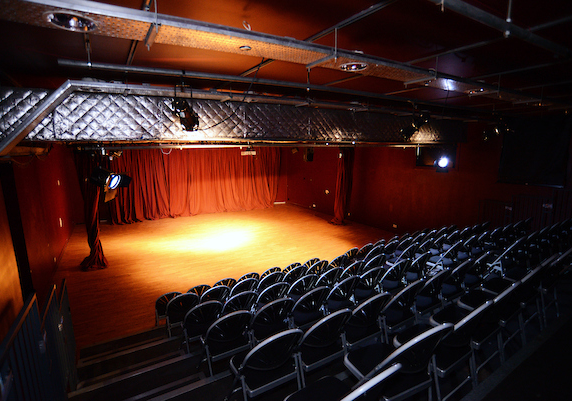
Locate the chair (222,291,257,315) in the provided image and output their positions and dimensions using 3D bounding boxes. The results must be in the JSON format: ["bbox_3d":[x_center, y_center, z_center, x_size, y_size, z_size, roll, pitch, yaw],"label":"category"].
[{"bbox_3d":[-0.613,1.521,3.946,0.480,0.800,0.470,-7,11,-32],"label":"chair"}]

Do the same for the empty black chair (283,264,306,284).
[{"bbox_3d":[0.104,1.526,5.560,0.470,0.800,0.500,-6,11,-32],"label":"empty black chair"}]

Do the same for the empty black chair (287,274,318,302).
[{"bbox_3d":[0.195,1.342,4.322,0.460,0.815,0.510,-6,12,-31],"label":"empty black chair"}]

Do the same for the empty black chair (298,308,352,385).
[{"bbox_3d":[0.267,1.188,2.537,0.460,0.815,0.510,-6,12,-31],"label":"empty black chair"}]

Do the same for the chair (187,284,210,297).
[{"bbox_3d":[-1.536,1.733,5.143,0.460,0.815,0.510,-6,12,-31],"label":"chair"}]

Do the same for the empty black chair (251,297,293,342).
[{"bbox_3d":[-0.190,1.310,3.173,0.460,0.815,0.510,-6,12,-31],"label":"empty black chair"}]

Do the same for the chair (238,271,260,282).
[{"bbox_3d":[-0.833,1.777,6.040,0.470,0.800,0.500,-6,11,-32],"label":"chair"}]

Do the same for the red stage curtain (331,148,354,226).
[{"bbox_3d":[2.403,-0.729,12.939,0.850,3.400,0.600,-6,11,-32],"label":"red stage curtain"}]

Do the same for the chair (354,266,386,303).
[{"bbox_3d":[1.041,1.210,4.036,0.470,0.800,0.500,-6,11,-32],"label":"chair"}]

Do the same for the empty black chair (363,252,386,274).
[{"bbox_3d":[1.470,1.277,5.311,0.470,0.800,0.500,-6,11,-32],"label":"empty black chair"}]

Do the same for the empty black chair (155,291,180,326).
[{"bbox_3d":[-2.032,1.905,5.147,0.480,0.800,0.470,-7,11,-32],"label":"empty black chair"}]

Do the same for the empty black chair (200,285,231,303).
[{"bbox_3d":[-1.080,1.553,4.459,0.460,0.815,0.510,-6,12,-31],"label":"empty black chair"}]

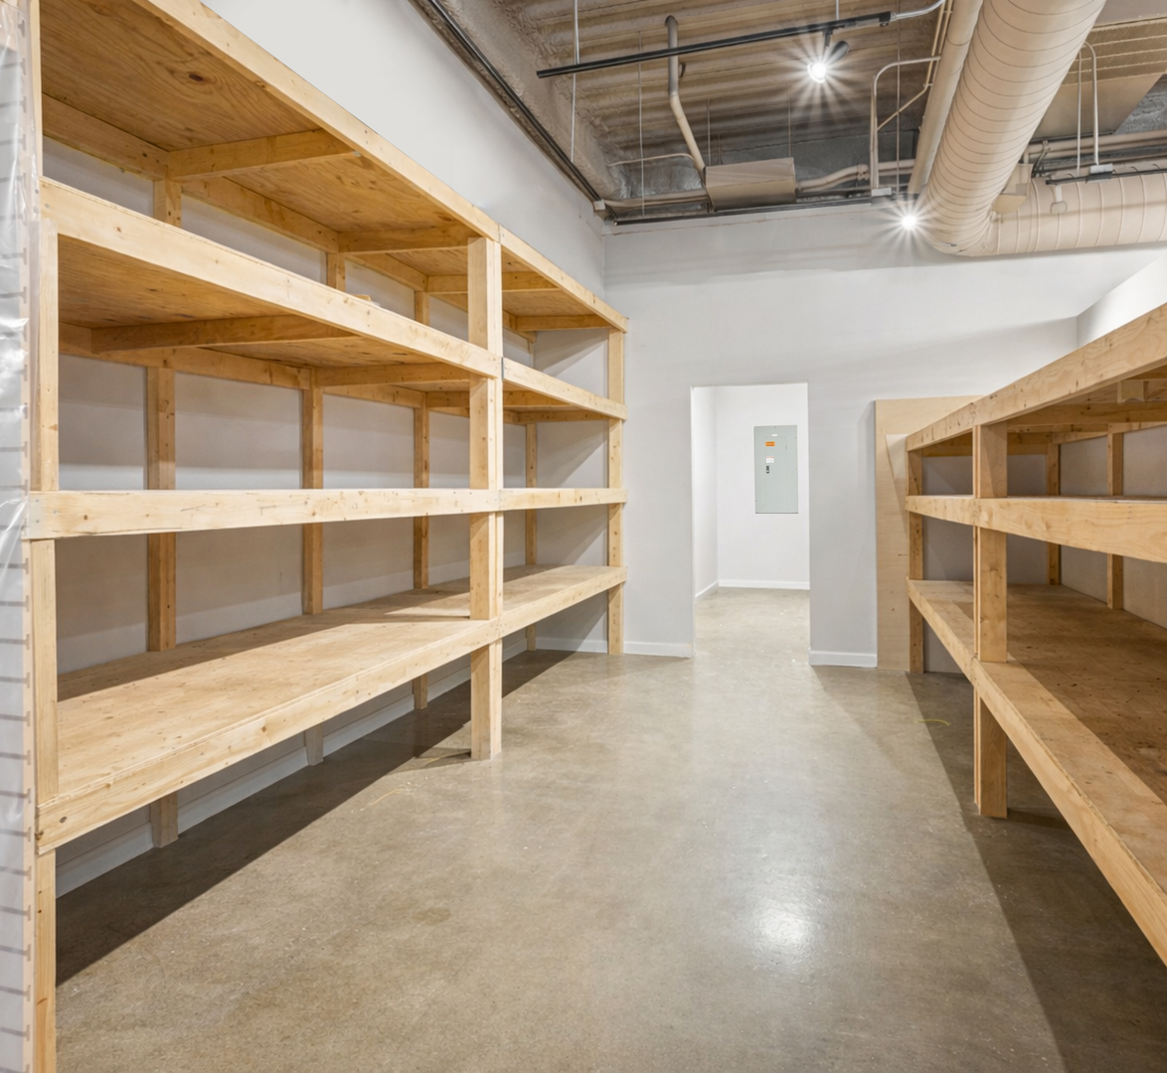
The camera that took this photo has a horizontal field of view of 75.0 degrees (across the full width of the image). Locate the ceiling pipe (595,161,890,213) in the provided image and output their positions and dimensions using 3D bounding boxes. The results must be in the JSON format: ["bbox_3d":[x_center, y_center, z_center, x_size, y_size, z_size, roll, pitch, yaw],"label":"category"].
[{"bbox_3d":[1.168,-2.607,5.710,2.202,0.135,0.122,1,4,19],"label":"ceiling pipe"}]

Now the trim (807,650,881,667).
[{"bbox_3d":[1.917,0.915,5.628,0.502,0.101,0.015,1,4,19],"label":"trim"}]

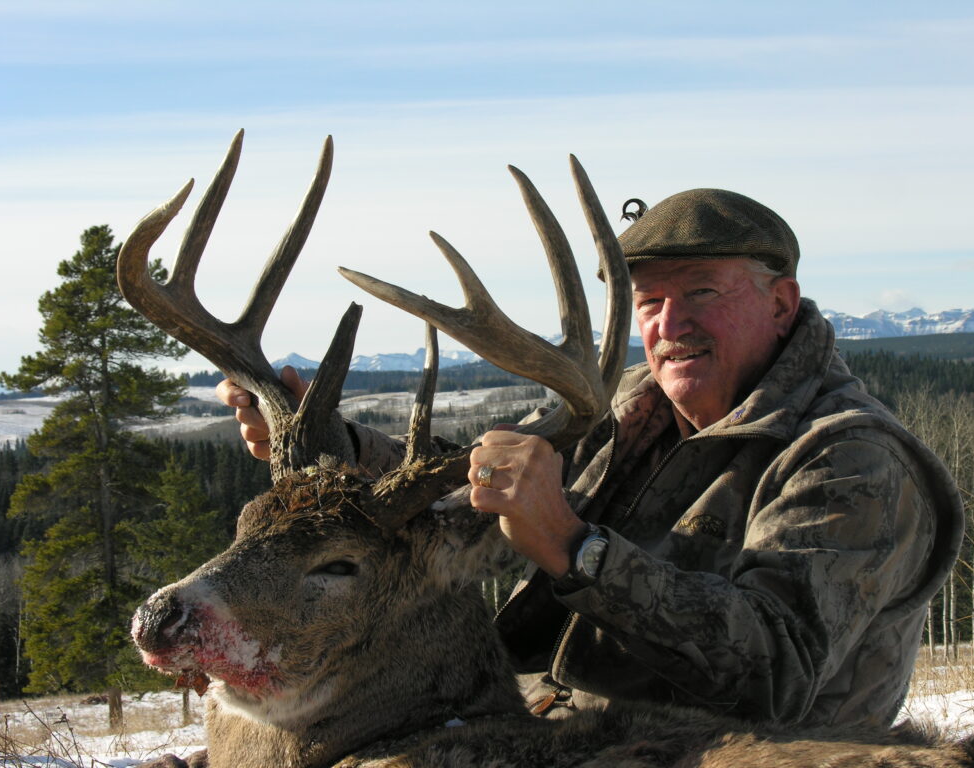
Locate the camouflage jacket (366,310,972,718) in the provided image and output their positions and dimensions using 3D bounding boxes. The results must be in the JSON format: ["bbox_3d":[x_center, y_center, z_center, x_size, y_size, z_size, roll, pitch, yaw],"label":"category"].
[{"bbox_3d":[0.175,0.165,2.500,0.600,0.530,0.600,0,0,39],"label":"camouflage jacket"}]

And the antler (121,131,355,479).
[{"bbox_3d":[-0.228,-0.077,2.200,0.250,0.340,0.260,0,0,39],"label":"antler"}]

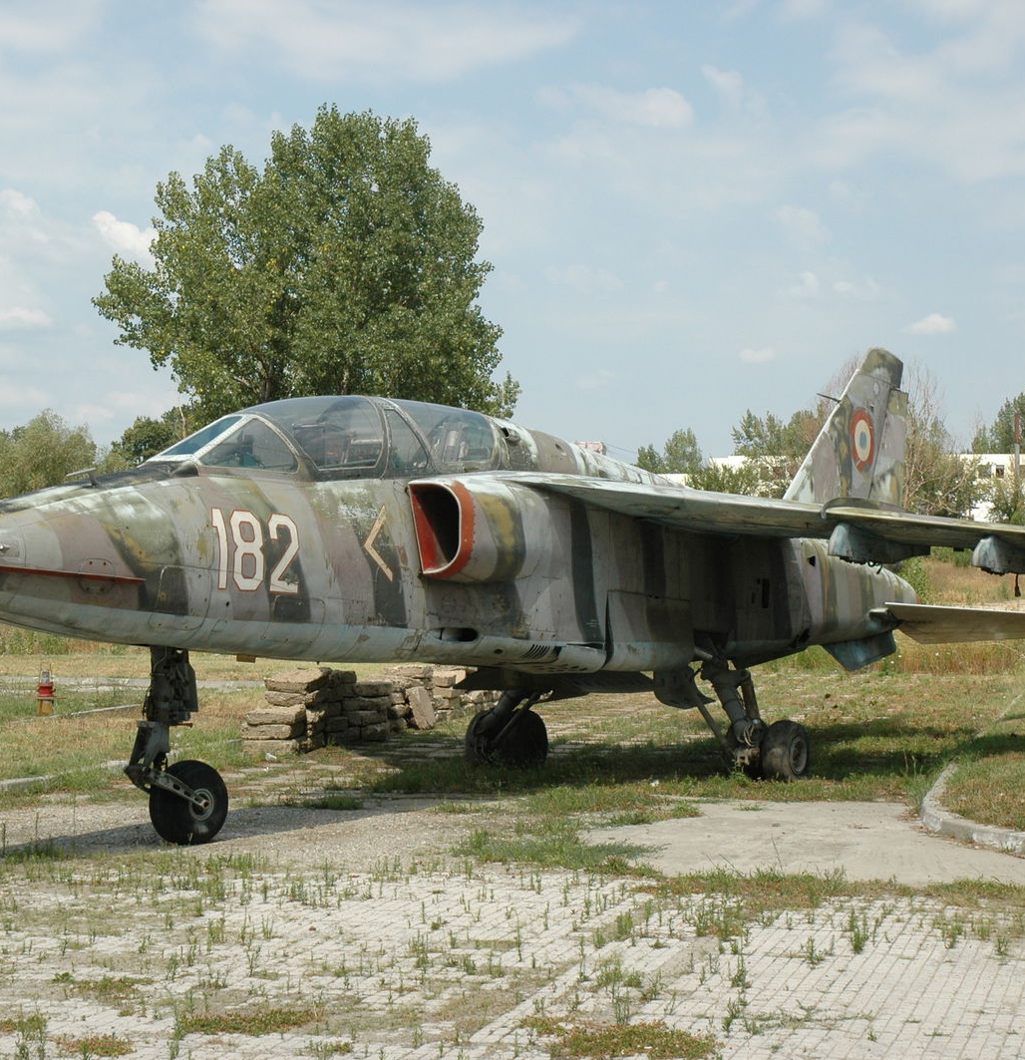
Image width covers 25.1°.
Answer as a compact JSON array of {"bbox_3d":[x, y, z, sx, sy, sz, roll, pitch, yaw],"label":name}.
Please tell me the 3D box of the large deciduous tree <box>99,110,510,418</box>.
[{"bbox_3d":[-6.096,-4.713,67.830,12.521,15.730,11.269,0,-1,-5],"label":"large deciduous tree"}]

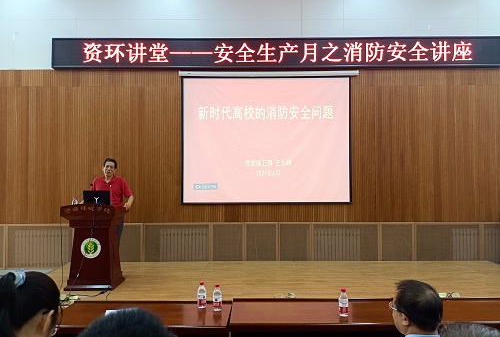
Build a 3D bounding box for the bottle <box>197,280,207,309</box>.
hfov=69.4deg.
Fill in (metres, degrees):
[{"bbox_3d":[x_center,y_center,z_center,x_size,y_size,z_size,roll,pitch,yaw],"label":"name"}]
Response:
[{"bbox_3d":[-0.356,0.941,2.692,0.065,0.193,0.065,0,-1,0],"label":"bottle"}]

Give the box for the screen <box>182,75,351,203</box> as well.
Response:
[{"bbox_3d":[0.291,-0.501,6.300,2.940,2.210,0.060,0,-1,-1],"label":"screen"}]

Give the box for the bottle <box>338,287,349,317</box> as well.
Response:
[{"bbox_3d":[0.646,0.914,2.482,0.065,0.193,0.065,0,-1,0],"label":"bottle"}]

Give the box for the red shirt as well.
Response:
[{"bbox_3d":[-2.071,0.389,5.400,0.600,0.580,0.300,0,-1,-3],"label":"red shirt"}]

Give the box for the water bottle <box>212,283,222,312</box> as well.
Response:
[{"bbox_3d":[-0.235,0.937,2.637,0.065,0.193,0.065,0,-1,0],"label":"water bottle"}]

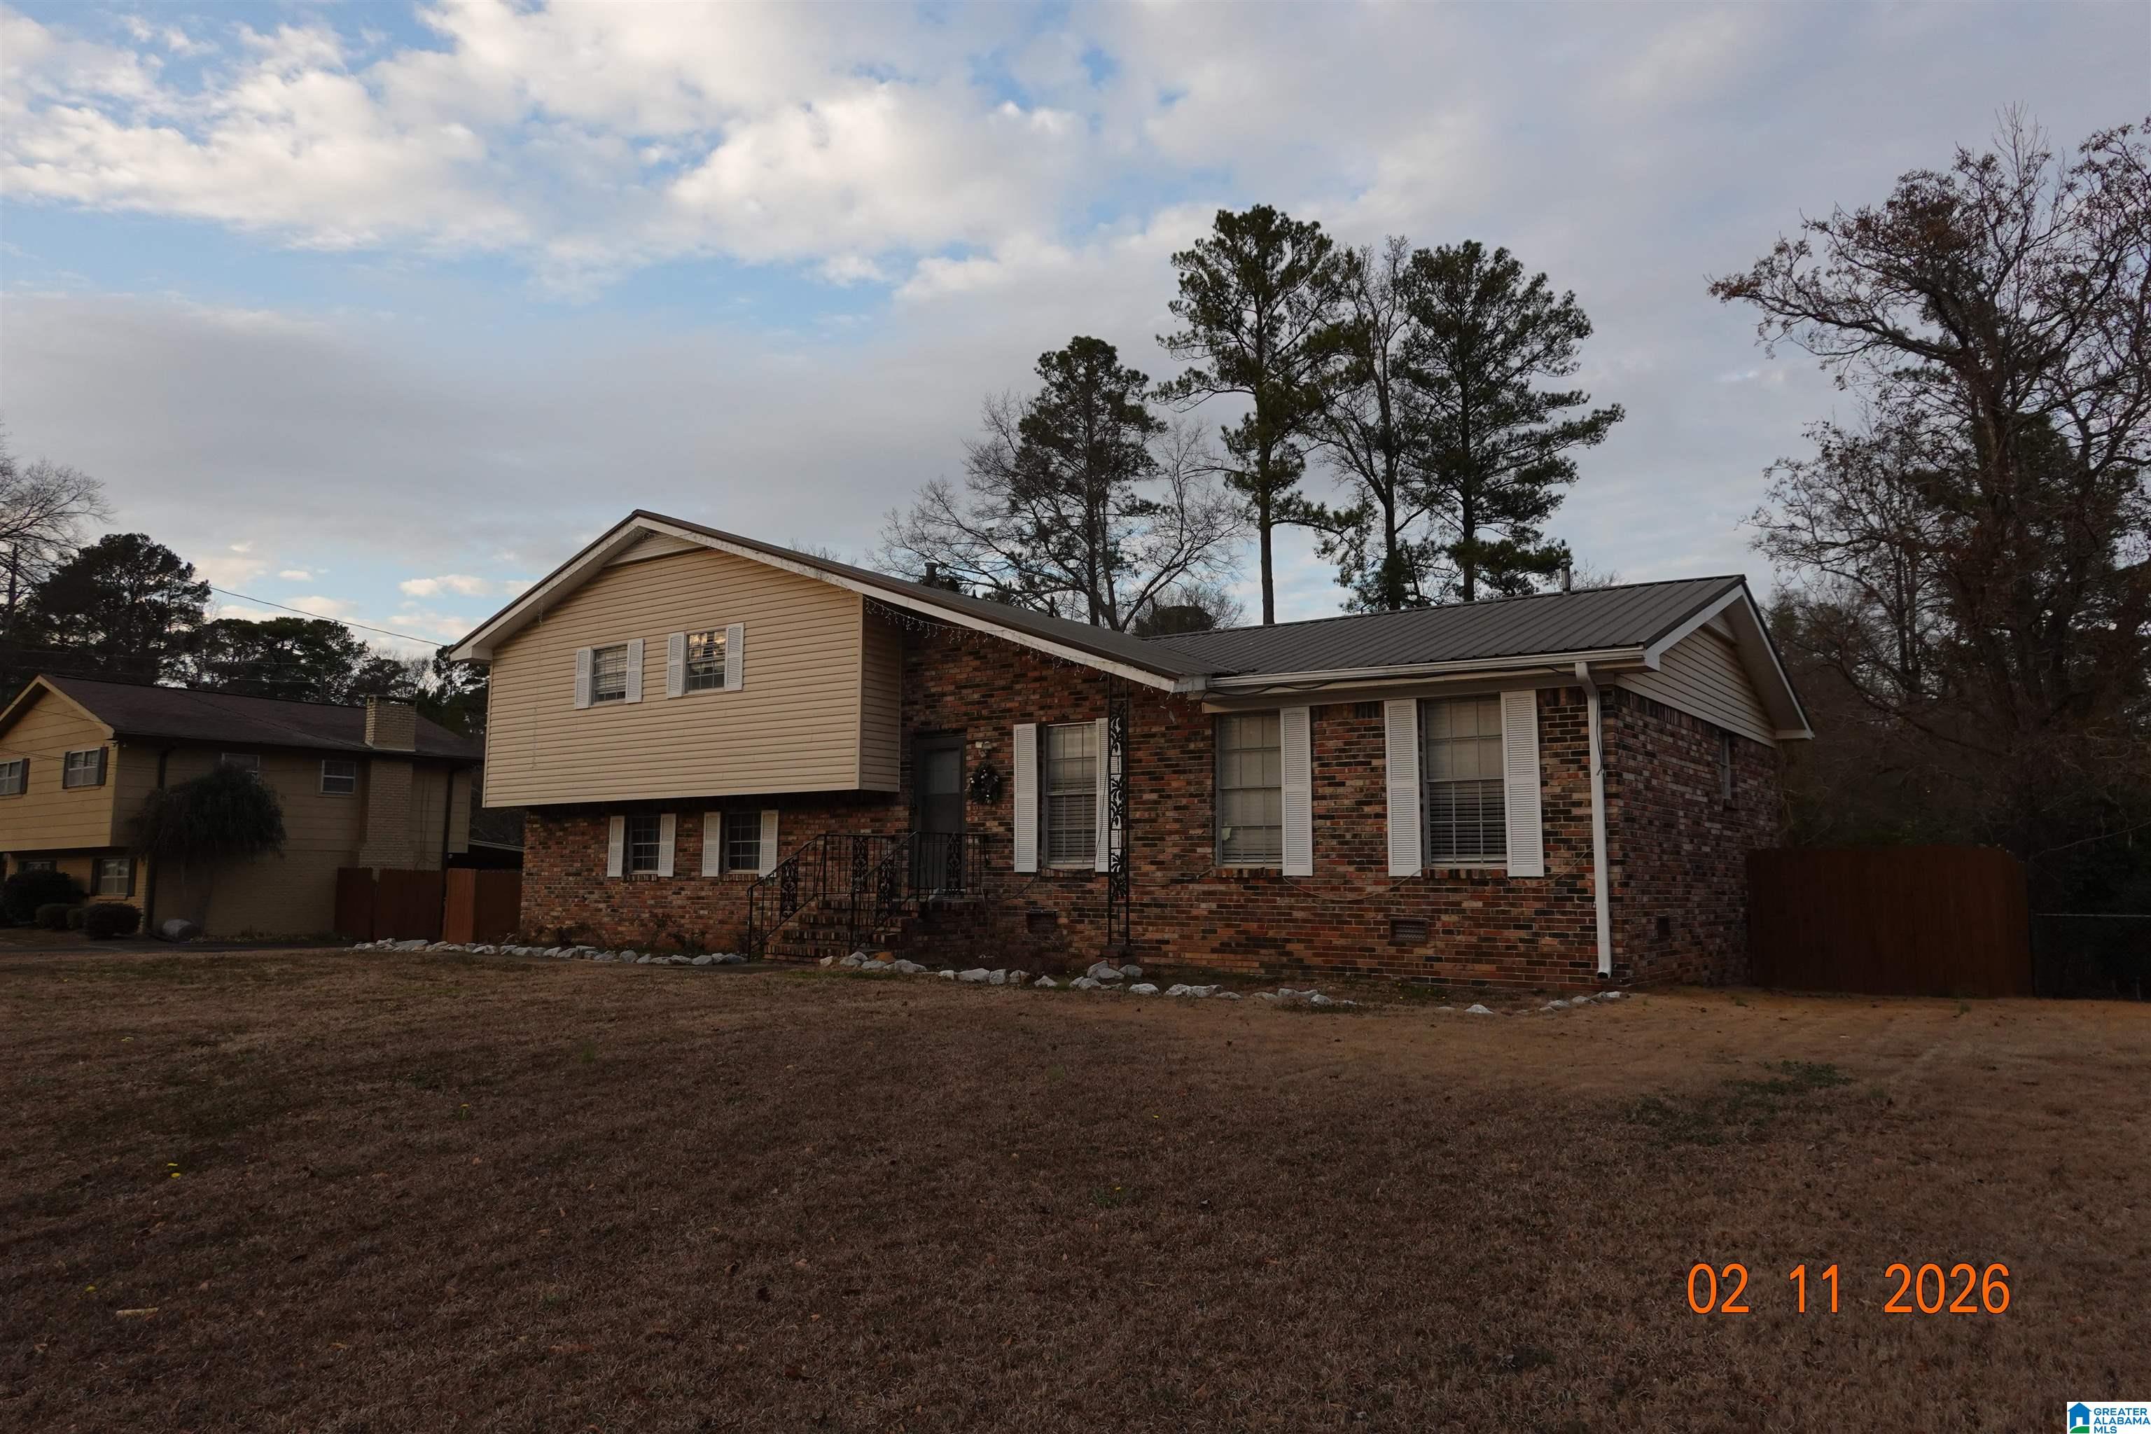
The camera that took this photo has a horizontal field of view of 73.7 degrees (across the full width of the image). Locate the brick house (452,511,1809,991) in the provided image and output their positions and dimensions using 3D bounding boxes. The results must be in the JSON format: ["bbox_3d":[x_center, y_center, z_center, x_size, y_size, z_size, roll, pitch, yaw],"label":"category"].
[{"bbox_3d":[0.824,0.411,22.446,17.980,6.250,11.950,-4,-7,35],"label":"brick house"}]

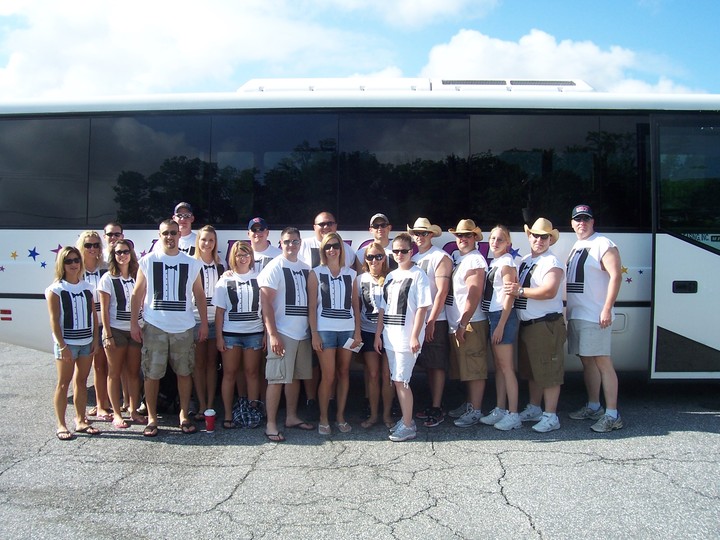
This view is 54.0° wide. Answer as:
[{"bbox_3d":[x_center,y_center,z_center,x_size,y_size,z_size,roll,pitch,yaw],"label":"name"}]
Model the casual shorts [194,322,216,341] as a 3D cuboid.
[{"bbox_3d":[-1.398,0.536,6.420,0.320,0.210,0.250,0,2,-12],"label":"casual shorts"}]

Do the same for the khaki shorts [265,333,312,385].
[{"bbox_3d":[-0.584,0.687,5.780,0.420,0.500,0.330,0,1,-35],"label":"khaki shorts"}]

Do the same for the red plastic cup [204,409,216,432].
[{"bbox_3d":[-1.237,1.253,5.867,0.095,0.175,0.095,1,0,0],"label":"red plastic cup"}]

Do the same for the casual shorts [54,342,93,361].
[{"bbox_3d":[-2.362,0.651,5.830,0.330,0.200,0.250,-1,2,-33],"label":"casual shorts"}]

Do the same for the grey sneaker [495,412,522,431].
[{"bbox_3d":[1.301,1.314,6.173,0.275,0.110,0.105,0,0,-36],"label":"grey sneaker"}]

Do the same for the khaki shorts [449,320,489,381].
[{"bbox_3d":[0.990,0.735,6.420,0.330,0.570,0.410,0,0,-30],"label":"khaki shorts"}]

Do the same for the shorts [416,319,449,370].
[{"bbox_3d":[0.639,0.671,6.367,0.310,0.500,0.400,0,0,-40],"label":"shorts"}]

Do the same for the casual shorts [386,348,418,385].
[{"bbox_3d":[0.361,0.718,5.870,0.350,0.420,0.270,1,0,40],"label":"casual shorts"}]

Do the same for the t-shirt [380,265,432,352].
[{"bbox_3d":[0.386,0.320,5.870,0.470,0.720,0.290,1,0,40],"label":"t-shirt"}]

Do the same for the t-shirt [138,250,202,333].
[{"bbox_3d":[-1.565,0.178,5.840,0.520,0.680,0.330,0,1,-12],"label":"t-shirt"}]

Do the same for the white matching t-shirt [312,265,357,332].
[{"bbox_3d":[-0.217,0.243,6.030,0.390,0.580,0.270,0,2,-10],"label":"white matching t-shirt"}]

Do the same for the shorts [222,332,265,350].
[{"bbox_3d":[-1.010,0.602,6.130,0.360,0.200,0.260,0,2,-14],"label":"shorts"}]

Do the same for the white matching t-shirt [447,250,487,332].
[{"bbox_3d":[0.964,0.175,6.345,0.340,0.700,0.470,1,0,-24],"label":"white matching t-shirt"}]

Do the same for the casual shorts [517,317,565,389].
[{"bbox_3d":[1.620,0.723,6.277,0.390,0.610,0.430,0,0,-33],"label":"casual shorts"}]

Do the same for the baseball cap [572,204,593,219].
[{"bbox_3d":[1.952,-0.512,6.220,0.180,0.130,0.270,1,2,20],"label":"baseball cap"}]

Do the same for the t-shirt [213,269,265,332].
[{"bbox_3d":[-1.057,0.288,6.180,0.470,0.560,0.290,0,0,-10],"label":"t-shirt"}]

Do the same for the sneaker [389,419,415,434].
[{"bbox_3d":[0.365,1.323,6.000,0.270,0.110,0.100,0,0,-41],"label":"sneaker"}]

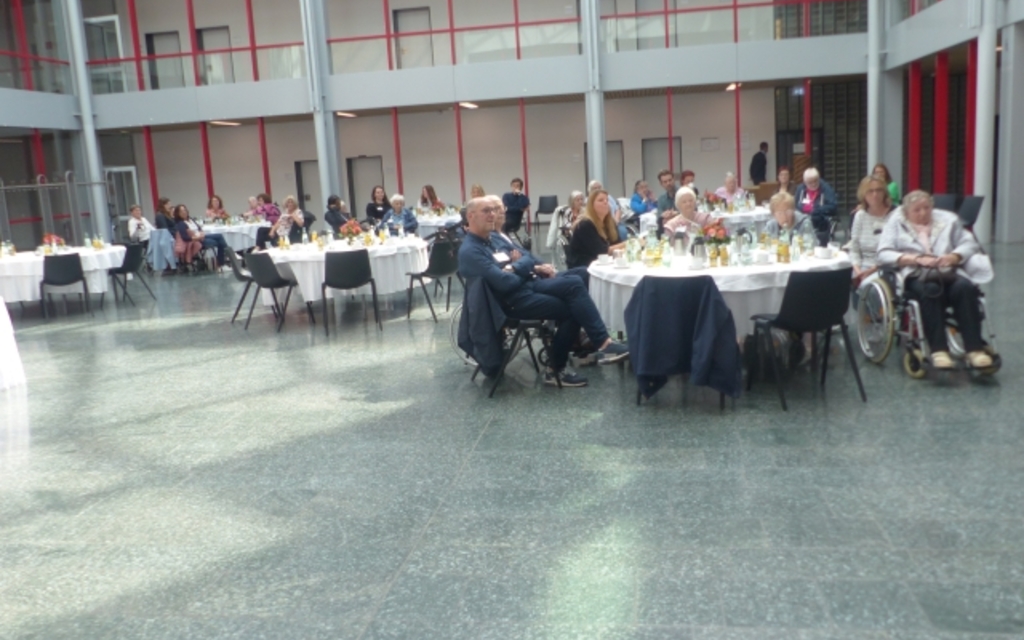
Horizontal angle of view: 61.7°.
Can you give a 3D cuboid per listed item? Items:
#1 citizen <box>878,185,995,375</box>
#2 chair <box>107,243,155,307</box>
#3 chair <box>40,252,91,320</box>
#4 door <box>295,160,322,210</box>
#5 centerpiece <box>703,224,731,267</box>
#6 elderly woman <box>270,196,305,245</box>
[{"bbox_3d":[2.812,-0.316,5.767,0.620,1.090,0.840,-4,9,-1],"label":"citizen"},{"bbox_3d":[-5.074,-0.613,11.431,0.520,0.790,0.520,0,11,18],"label":"chair"},{"bbox_3d":[-5.485,-0.442,10.617,0.520,0.790,0.520,-8,11,-23],"label":"chair"},{"bbox_3d":[-5.407,-3.326,23.750,1.000,2.080,0.150,-2,10,8],"label":"door"},{"bbox_3d":[1.458,-0.557,6.130,0.210,0.280,0.210,-4,10,0],"label":"centerpiece"},{"bbox_3d":[-3.707,-1.374,13.915,0.550,1.250,0.850,1,11,25],"label":"elderly woman"}]

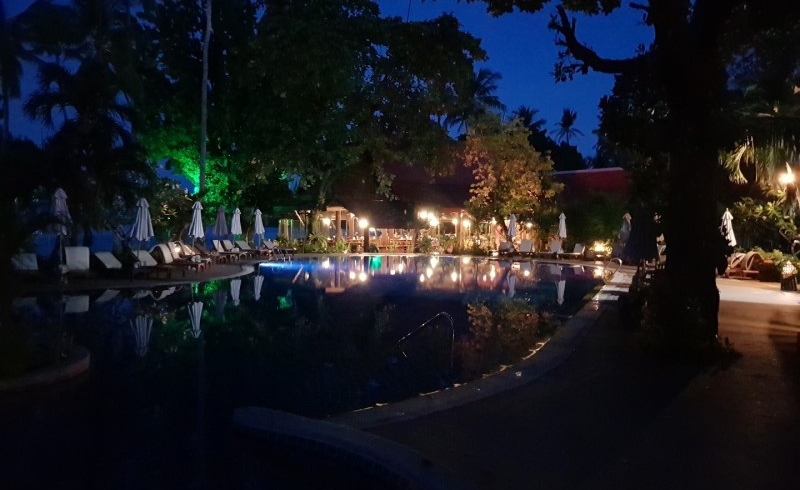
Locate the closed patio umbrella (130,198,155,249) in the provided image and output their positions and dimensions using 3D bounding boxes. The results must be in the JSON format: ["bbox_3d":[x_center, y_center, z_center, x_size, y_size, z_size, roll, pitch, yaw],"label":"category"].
[{"bbox_3d":[-8.141,-0.287,19.041,0.750,2.400,0.750,0,2,-23],"label":"closed patio umbrella"}]

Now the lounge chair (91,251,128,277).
[{"bbox_3d":[-8.746,0.544,18.388,1.800,0.700,0.680,2,2,27],"label":"lounge chair"}]

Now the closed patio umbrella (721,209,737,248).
[{"bbox_3d":[12.321,-0.147,22.641,0.650,2.400,0.650,2,2,29],"label":"closed patio umbrella"}]

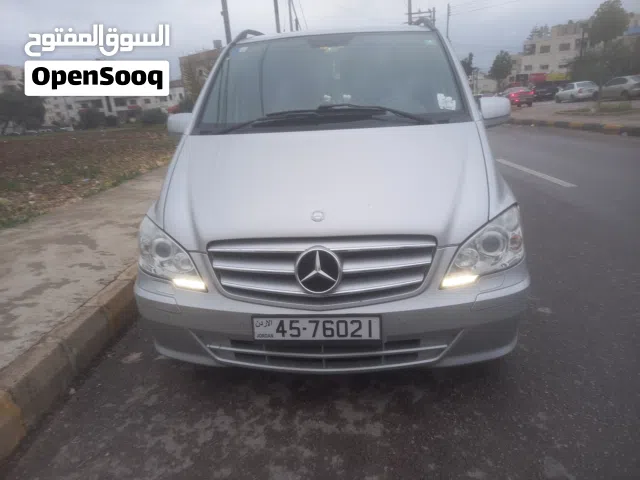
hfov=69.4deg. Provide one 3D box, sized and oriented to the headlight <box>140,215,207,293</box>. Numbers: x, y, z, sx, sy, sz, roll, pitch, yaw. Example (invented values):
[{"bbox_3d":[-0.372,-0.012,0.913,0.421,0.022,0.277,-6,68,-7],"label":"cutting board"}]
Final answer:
[{"bbox_3d":[-0.698,0.048,2.216,0.400,0.300,0.370,-1,17,6],"label":"headlight"}]

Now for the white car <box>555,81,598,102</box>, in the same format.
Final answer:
[{"bbox_3d":[20.446,-11.752,36.700,1.680,1.470,4.100,-1,17,7],"label":"white car"}]

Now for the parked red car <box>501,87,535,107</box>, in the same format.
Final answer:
[{"bbox_3d":[14.614,-10.581,34.200,1.760,1.450,4.500,1,18,12],"label":"parked red car"}]

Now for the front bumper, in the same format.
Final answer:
[{"bbox_3d":[0.012,0.295,2.079,1.890,0.540,0.520,-1,17,6],"label":"front bumper"}]

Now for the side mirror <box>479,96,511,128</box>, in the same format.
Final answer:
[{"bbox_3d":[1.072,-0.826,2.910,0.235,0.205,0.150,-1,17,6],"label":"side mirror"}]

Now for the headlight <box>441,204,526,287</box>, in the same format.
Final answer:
[{"bbox_3d":[0.724,0.016,2.071,0.400,0.300,0.370,-1,17,6],"label":"headlight"}]

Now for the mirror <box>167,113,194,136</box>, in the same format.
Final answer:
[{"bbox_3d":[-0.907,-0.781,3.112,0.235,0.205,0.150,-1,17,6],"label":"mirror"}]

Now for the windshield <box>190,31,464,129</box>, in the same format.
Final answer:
[{"bbox_3d":[0.060,-1.040,2.847,1.600,0.190,0.916,-1,55,6],"label":"windshield"}]

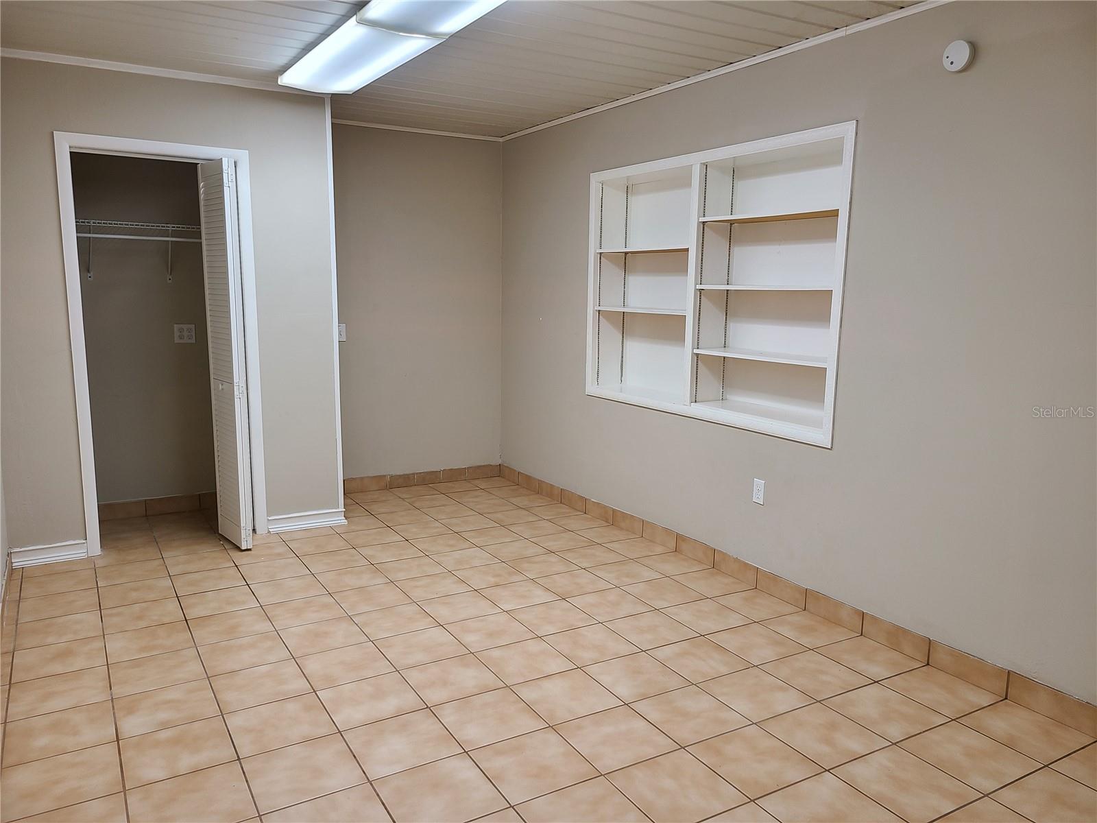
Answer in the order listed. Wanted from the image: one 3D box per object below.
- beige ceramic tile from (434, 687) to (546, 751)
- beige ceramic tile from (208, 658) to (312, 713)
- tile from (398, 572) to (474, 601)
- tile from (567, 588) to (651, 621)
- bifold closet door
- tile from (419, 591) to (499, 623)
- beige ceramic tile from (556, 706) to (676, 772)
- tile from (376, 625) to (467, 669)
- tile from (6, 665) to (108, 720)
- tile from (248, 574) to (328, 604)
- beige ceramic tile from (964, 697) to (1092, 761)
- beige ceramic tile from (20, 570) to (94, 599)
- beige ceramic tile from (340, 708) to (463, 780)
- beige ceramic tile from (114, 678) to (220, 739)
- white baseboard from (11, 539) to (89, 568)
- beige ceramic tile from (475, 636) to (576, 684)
[{"bbox_3d":[-0.199,1.025,2.748,0.300,0.010,0.300,-5,10,-30],"label":"beige ceramic tile"},{"bbox_3d":[-1.041,0.995,2.984,0.300,0.010,0.300,-4,10,-30],"label":"beige ceramic tile"},{"bbox_3d":[-0.554,0.845,3.959,0.300,0.010,0.300,-4,10,-30],"label":"tile"},{"bbox_3d":[0.280,0.880,3.734,0.298,0.010,0.298,-5,10,-30],"label":"tile"},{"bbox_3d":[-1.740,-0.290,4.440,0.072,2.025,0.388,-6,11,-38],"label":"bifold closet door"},{"bbox_3d":[-0.399,0.886,3.698,0.302,0.010,0.302,-4,10,-30],"label":"tile"},{"bbox_3d":[0.217,1.054,2.664,0.300,0.010,0.300,-4,10,-30],"label":"beige ceramic tile"},{"bbox_3d":[-0.508,0.947,3.289,0.302,0.010,0.302,-4,10,-30],"label":"tile"},{"bbox_3d":[-1.717,0.992,2.899,0.300,0.010,0.300,-5,10,-30],"label":"tile"},{"bbox_3d":[-1.228,0.839,3.873,0.300,0.010,0.300,-5,10,-30],"label":"tile"},{"bbox_3d":[1.562,1.050,2.712,0.285,0.010,0.300,-5,10,-30],"label":"beige ceramic tile"},{"bbox_3d":[-2.357,0.834,3.975,0.300,0.010,0.300,-4,10,-30],"label":"beige ceramic tile"},{"bbox_3d":[-0.463,1.049,2.604,0.298,0.010,0.298,-5,10,-30],"label":"beige ceramic tile"},{"bbox_3d":[-1.296,1.006,2.795,0.300,0.010,0.300,-5,10,-30],"label":"beige ceramic tile"},{"bbox_3d":[-2.534,0.726,4.190,0.325,0.090,0.030,-5,10,-30],"label":"white baseboard"},{"bbox_3d":[-0.092,0.969,3.182,0.300,0.010,0.300,-4,10,-30],"label":"beige ceramic tile"}]

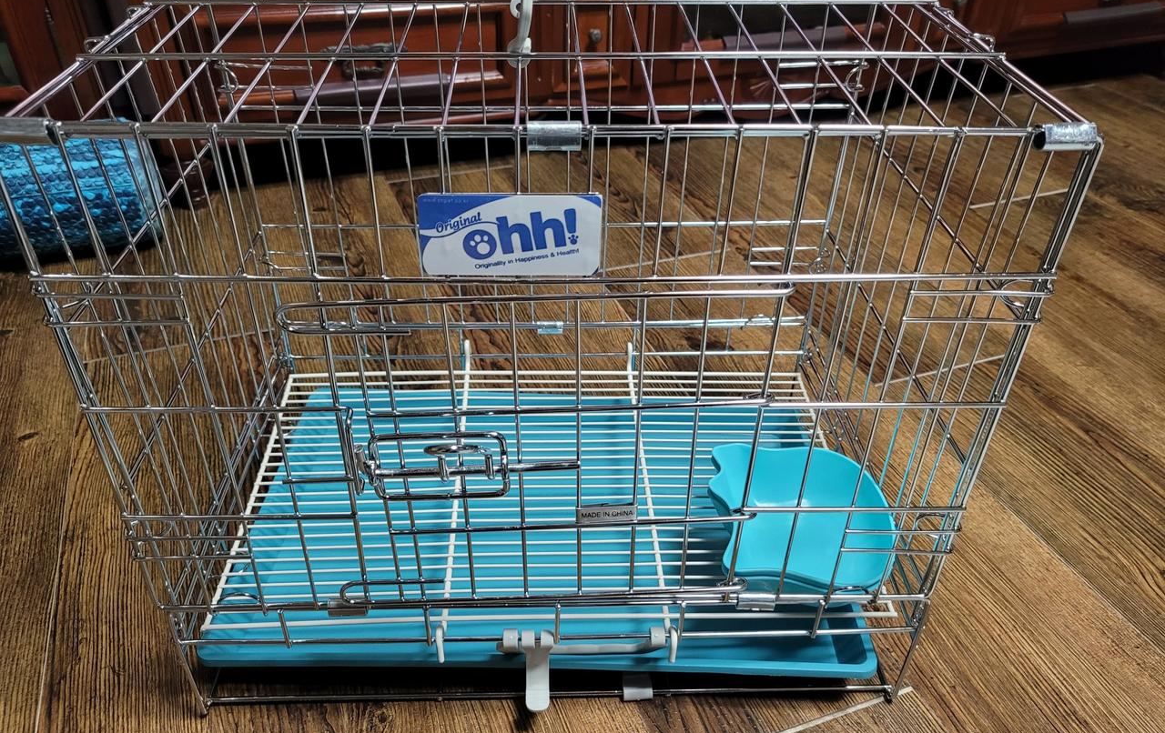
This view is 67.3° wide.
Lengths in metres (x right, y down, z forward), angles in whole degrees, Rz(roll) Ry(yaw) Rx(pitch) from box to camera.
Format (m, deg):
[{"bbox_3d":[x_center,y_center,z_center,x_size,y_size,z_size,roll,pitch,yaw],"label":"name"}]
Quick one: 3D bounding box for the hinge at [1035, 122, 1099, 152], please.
[{"bbox_3d":[0.211,-0.100,0.382,0.023,0.011,0.009,-1,37,-2],"label":"hinge"}]

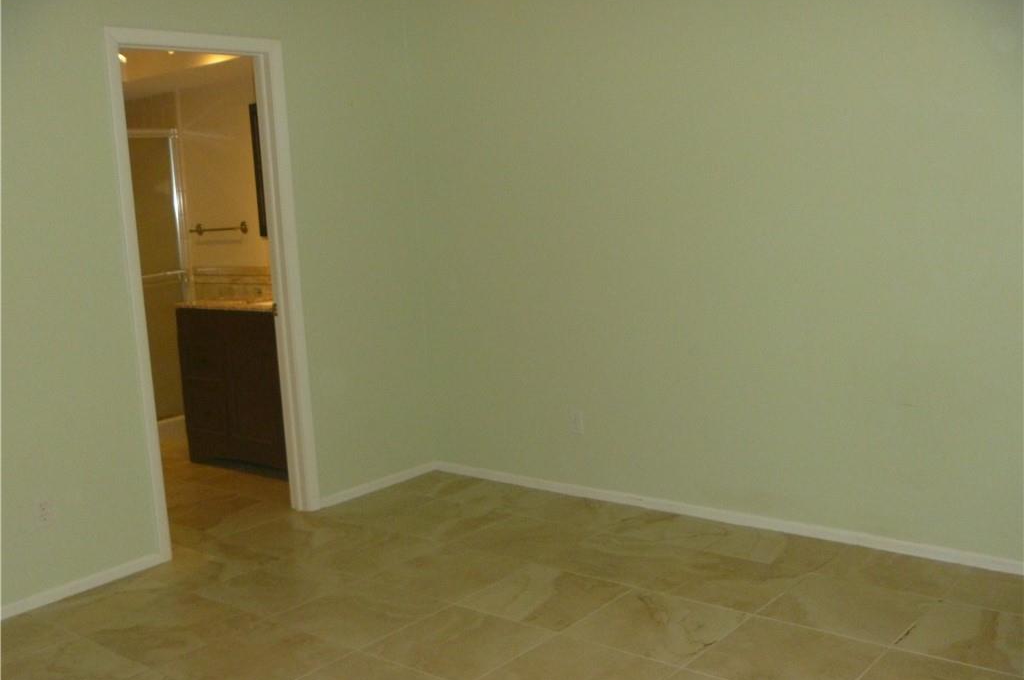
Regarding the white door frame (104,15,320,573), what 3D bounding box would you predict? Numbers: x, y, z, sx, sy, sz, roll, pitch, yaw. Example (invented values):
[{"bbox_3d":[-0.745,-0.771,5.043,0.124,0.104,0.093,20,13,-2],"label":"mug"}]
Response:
[{"bbox_3d":[-1.269,-0.200,4.417,0.135,2.125,0.828,4,10,40],"label":"white door frame"}]

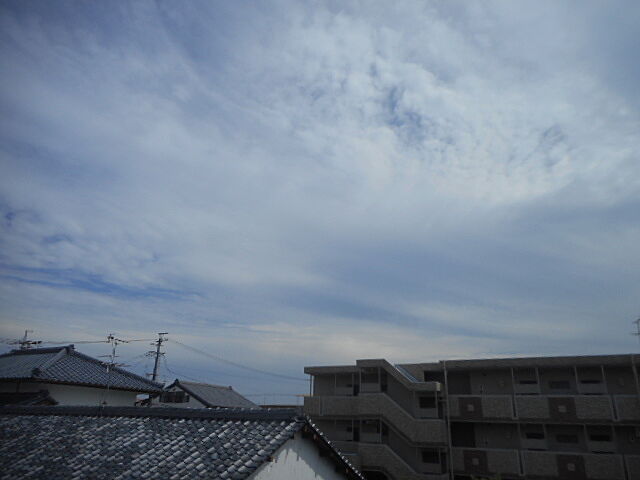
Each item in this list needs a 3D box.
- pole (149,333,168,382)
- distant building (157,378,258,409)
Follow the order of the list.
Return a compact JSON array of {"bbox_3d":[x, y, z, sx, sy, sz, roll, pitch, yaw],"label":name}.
[{"bbox_3d":[-14.519,13.983,39.131,1.800,12.200,0.800,-10,-25,28],"label":"pole"},{"bbox_3d":[-10.129,16.483,39.111,8.200,8.280,6.300,-13,-27,33],"label":"distant building"}]

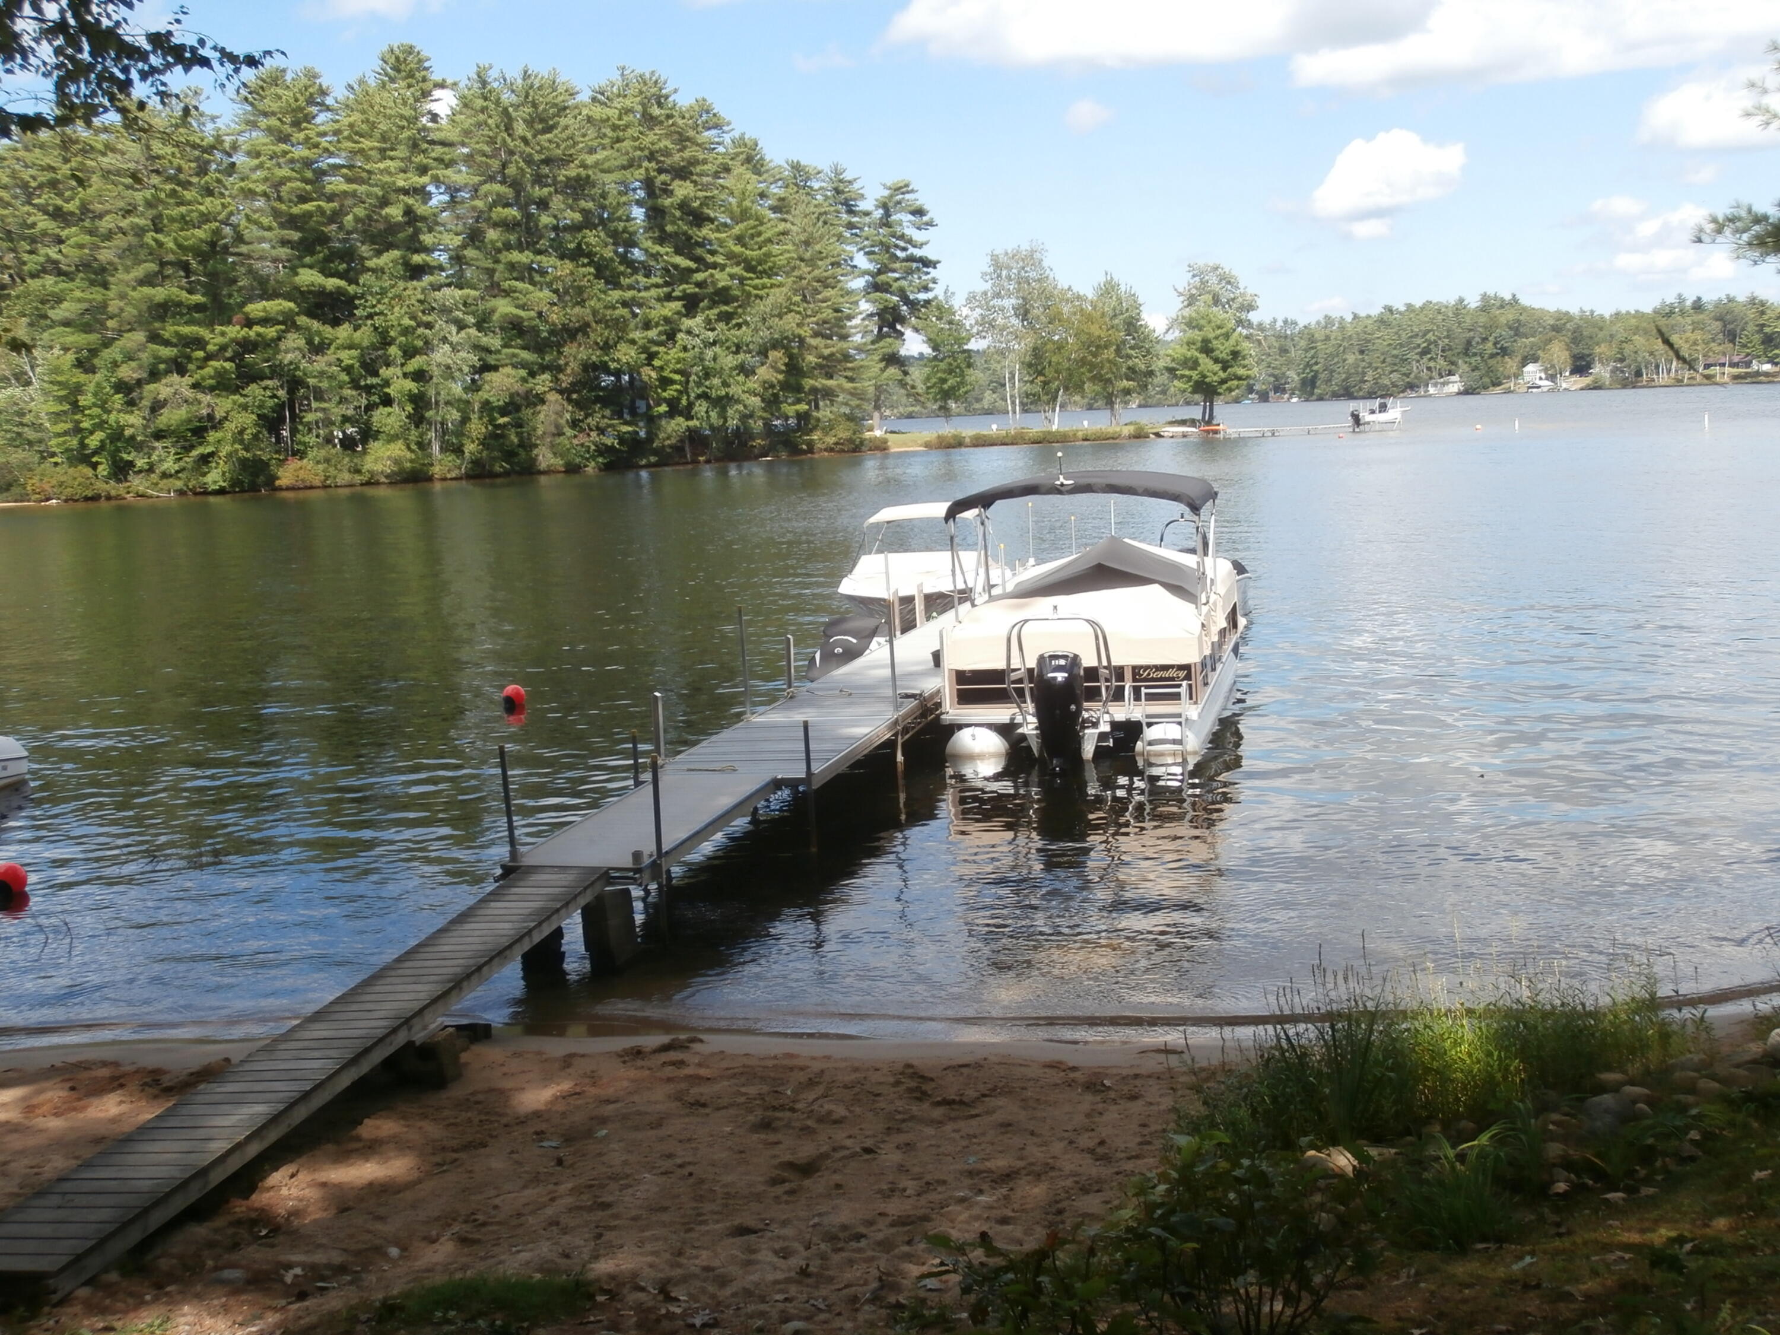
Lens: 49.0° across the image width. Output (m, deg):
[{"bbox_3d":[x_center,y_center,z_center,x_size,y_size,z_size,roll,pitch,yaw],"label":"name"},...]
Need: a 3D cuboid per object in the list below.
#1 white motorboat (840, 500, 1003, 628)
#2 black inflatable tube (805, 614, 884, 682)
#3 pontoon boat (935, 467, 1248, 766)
[{"bbox_3d":[0.520,-1.314,29.941,2.300,2.150,5.700,-1,8,11],"label":"white motorboat"},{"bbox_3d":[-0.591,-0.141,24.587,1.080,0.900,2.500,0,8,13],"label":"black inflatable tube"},{"bbox_3d":[2.579,-0.837,22.683,2.570,2.950,8.000,0,8,14],"label":"pontoon boat"}]

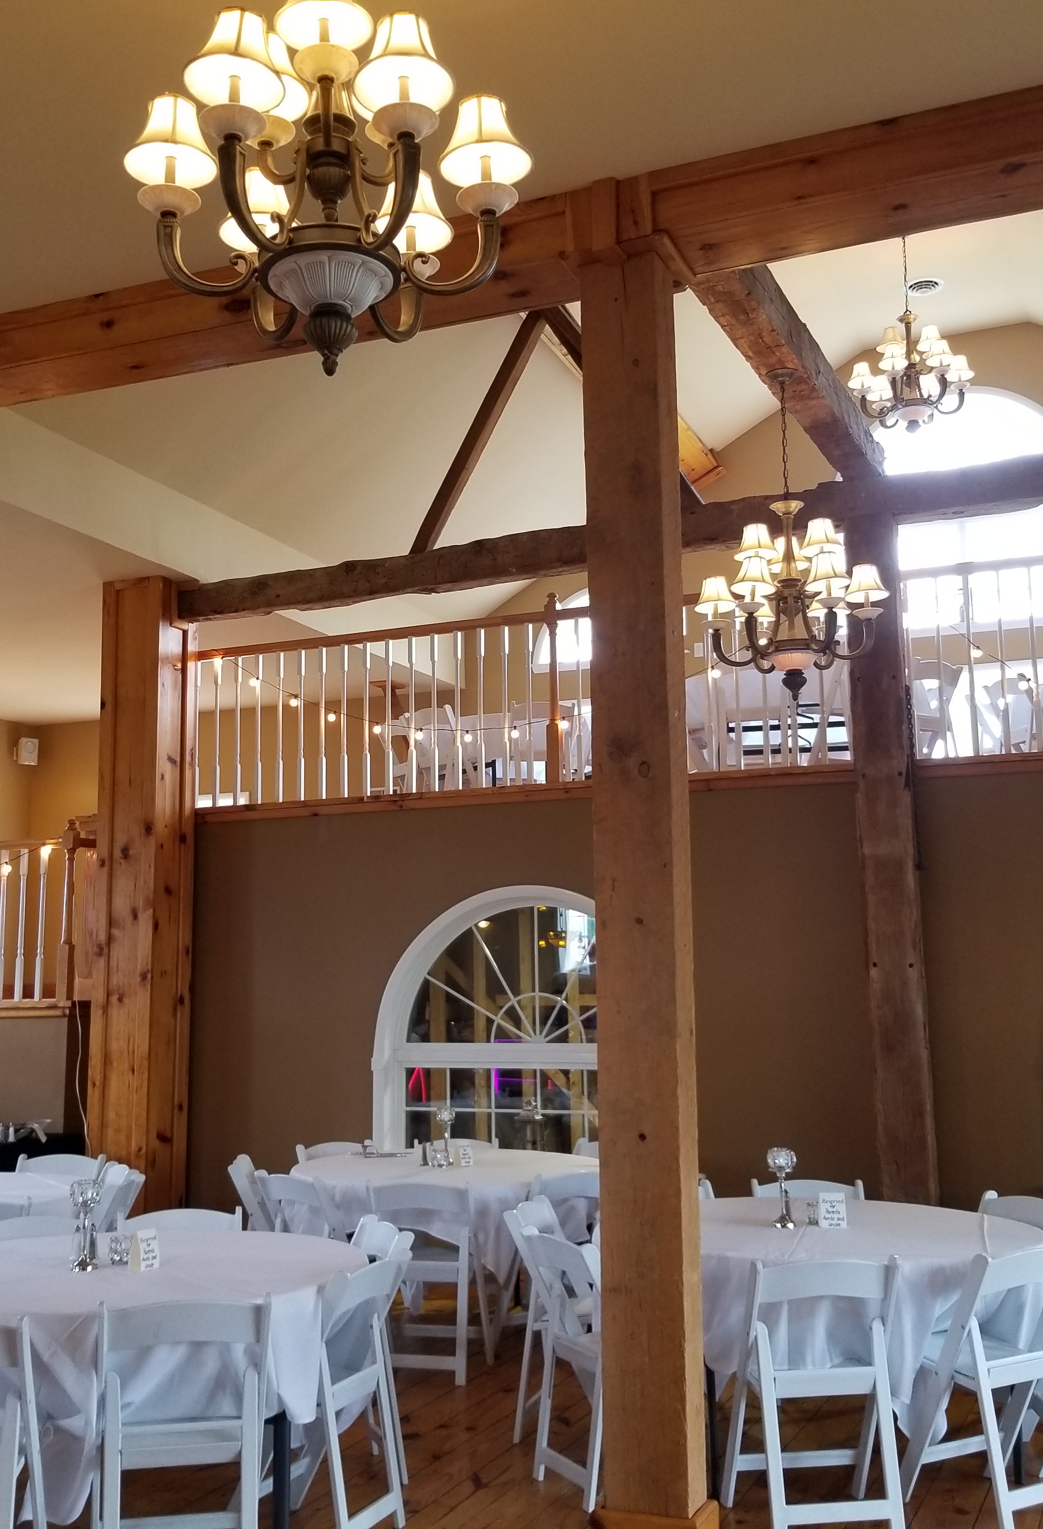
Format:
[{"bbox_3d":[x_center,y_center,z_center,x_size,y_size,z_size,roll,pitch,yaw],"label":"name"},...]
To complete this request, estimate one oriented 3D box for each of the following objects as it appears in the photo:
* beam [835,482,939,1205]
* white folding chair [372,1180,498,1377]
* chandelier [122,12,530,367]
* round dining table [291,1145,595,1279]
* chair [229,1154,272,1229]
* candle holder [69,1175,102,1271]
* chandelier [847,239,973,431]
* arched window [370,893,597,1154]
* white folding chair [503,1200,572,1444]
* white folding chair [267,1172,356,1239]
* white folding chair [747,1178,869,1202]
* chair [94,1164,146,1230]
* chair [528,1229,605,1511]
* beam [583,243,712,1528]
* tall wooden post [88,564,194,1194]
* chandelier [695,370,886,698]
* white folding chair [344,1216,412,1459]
[{"bbox_3d":[1.878,0.662,7.762,0.250,4.120,0.250,-4,-10,22],"label":"beam"},{"bbox_3d":[-0.379,2.165,6.502,0.445,0.780,0.460,-2,-9,12],"label":"white folding chair"},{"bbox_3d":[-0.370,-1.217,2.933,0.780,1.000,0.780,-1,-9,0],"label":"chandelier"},{"bbox_3d":[-0.394,2.313,7.279,1.550,0.760,1.550,-1,-9,0],"label":"round dining table"},{"bbox_3d":[-1.170,2.299,7.372,0.450,0.785,0.445,0,-9,-2],"label":"chair"},{"bbox_3d":[-1.318,1.381,4.642,0.105,0.280,0.105,-4,-10,22],"label":"candle holder"},{"bbox_3d":[2.408,-2.675,9.530,0.780,1.300,0.780,-4,-10,22],"label":"chandelier"},{"bbox_3d":[0.052,1.510,8.658,2.000,1.620,0.180,-4,-10,22],"label":"arched window"},{"bbox_3d":[0.226,2.027,5.580,0.470,0.780,0.450,-4,-9,19],"label":"white folding chair"},{"bbox_3d":[-0.903,2.261,6.976,0.470,0.780,0.450,7,-12,-41],"label":"white folding chair"},{"bbox_3d":[1.172,2.098,6.091,0.450,0.780,0.470,-2,-9,6],"label":"white folding chair"},{"bbox_3d":[-2.038,2.255,7.040,0.450,0.785,0.445,5,-11,-32],"label":"chair"},{"bbox_3d":[0.312,1.937,5.009,0.460,0.780,0.445,3,-9,-25],"label":"chair"},{"bbox_3d":[0.369,0.324,4.594,0.245,3.850,0.210,-4,-9,22],"label":"beam"},{"bbox_3d":[-2.312,0.922,9.388,0.430,4.120,0.420,-4,-9,22],"label":"tall wooden post"},{"bbox_3d":[1.137,-0.989,6.521,0.810,1.442,0.810,-4,-10,22],"label":"chandelier"},{"bbox_3d":[-0.619,1.924,5.032,0.450,0.785,0.445,4,-10,-26],"label":"white folding chair"}]

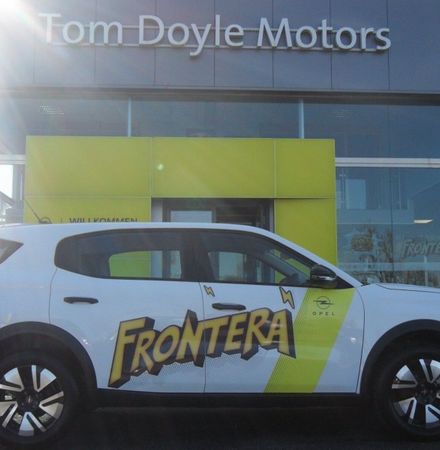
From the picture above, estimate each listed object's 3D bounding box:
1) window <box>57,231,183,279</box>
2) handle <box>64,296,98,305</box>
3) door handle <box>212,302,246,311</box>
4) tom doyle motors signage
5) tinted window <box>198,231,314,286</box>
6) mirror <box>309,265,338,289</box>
[{"bbox_3d":[-0.694,0.215,3.398,0.888,0.353,0.110,0,-4,-3],"label":"window"},{"bbox_3d":[-0.920,0.502,3.223,0.223,0.051,0.050,0,-4,-3],"label":"handle"},{"bbox_3d":[0.064,0.551,3.273,0.230,0.051,0.050,0,-4,-3],"label":"door handle"},{"bbox_3d":[-0.016,-3.186,8.212,5.951,0.722,0.100,0,-4,-3],"label":"tom doyle motors signage"},{"bbox_3d":[0.270,0.238,3.459,0.846,0.398,0.110,0,-4,-3],"label":"tinted window"},{"bbox_3d":[0.698,0.349,3.273,0.191,0.158,0.220,0,-4,-3],"label":"mirror"}]

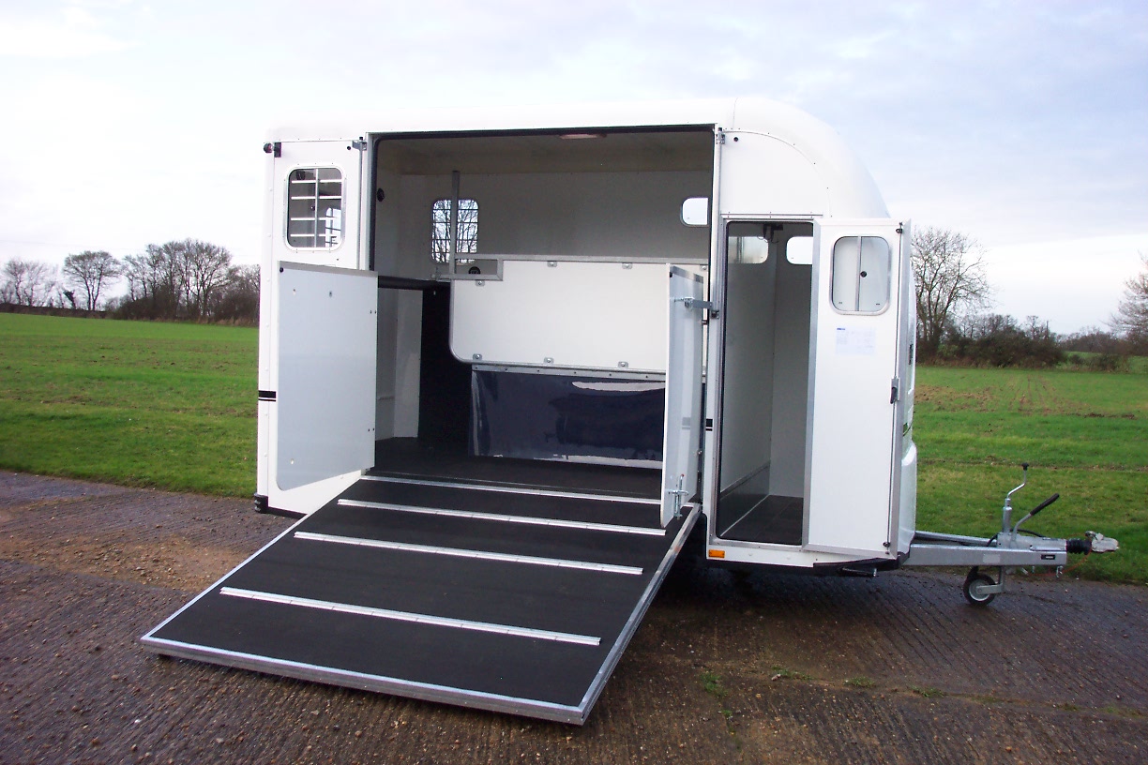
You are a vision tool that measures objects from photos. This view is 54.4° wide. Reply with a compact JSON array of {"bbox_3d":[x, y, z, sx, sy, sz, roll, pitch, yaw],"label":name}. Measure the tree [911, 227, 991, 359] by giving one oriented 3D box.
[{"bbox_3d":[22.678,-5.500,70.000,6.942,8.471,6.942,3,3,18],"label":"tree"}]

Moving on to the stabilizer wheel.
[{"bbox_3d":[2.468,1.265,6.785,0.200,0.203,0.060,3,4,20],"label":"stabilizer wheel"}]

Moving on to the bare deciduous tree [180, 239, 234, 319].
[{"bbox_3d":[-49.353,-13.804,150.000,7.564,11.093,7.564,1,3,-18],"label":"bare deciduous tree"}]

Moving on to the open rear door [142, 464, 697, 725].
[{"bbox_3d":[-0.670,1.016,5.933,2.249,0.060,2.158,2,17,19],"label":"open rear door"}]

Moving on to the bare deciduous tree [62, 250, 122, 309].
[{"bbox_3d":[-74.371,-15.539,172.000,8.962,9.829,8.962,1,3,-23],"label":"bare deciduous tree"}]

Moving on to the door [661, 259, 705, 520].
[{"bbox_3d":[0.579,0.050,5.939,0.035,1.276,1.087,3,4,15],"label":"door"}]

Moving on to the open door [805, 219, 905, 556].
[{"bbox_3d":[1.533,0.034,6.096,0.511,1.831,0.045,3,4,24],"label":"open door"}]

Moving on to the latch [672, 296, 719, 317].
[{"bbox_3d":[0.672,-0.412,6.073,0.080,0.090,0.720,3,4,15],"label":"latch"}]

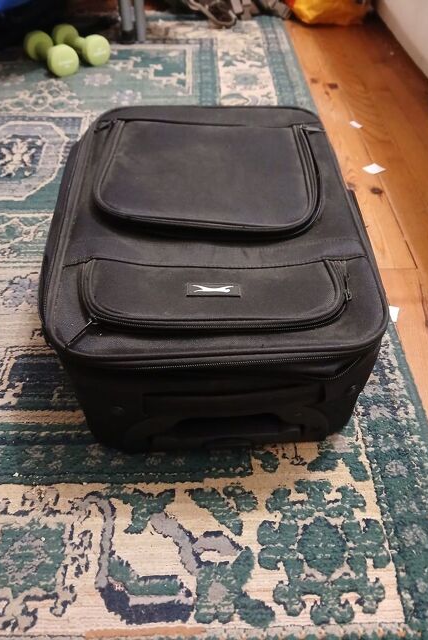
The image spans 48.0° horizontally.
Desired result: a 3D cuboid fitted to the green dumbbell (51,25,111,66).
[{"bbox_3d":[-0.401,-0.830,1.451,0.197,0.077,0.077,33,56,25],"label":"green dumbbell"}]

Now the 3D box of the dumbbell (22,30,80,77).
[{"bbox_3d":[-0.476,-0.779,1.405,0.077,0.077,0.197,-33,57,-26],"label":"dumbbell"}]

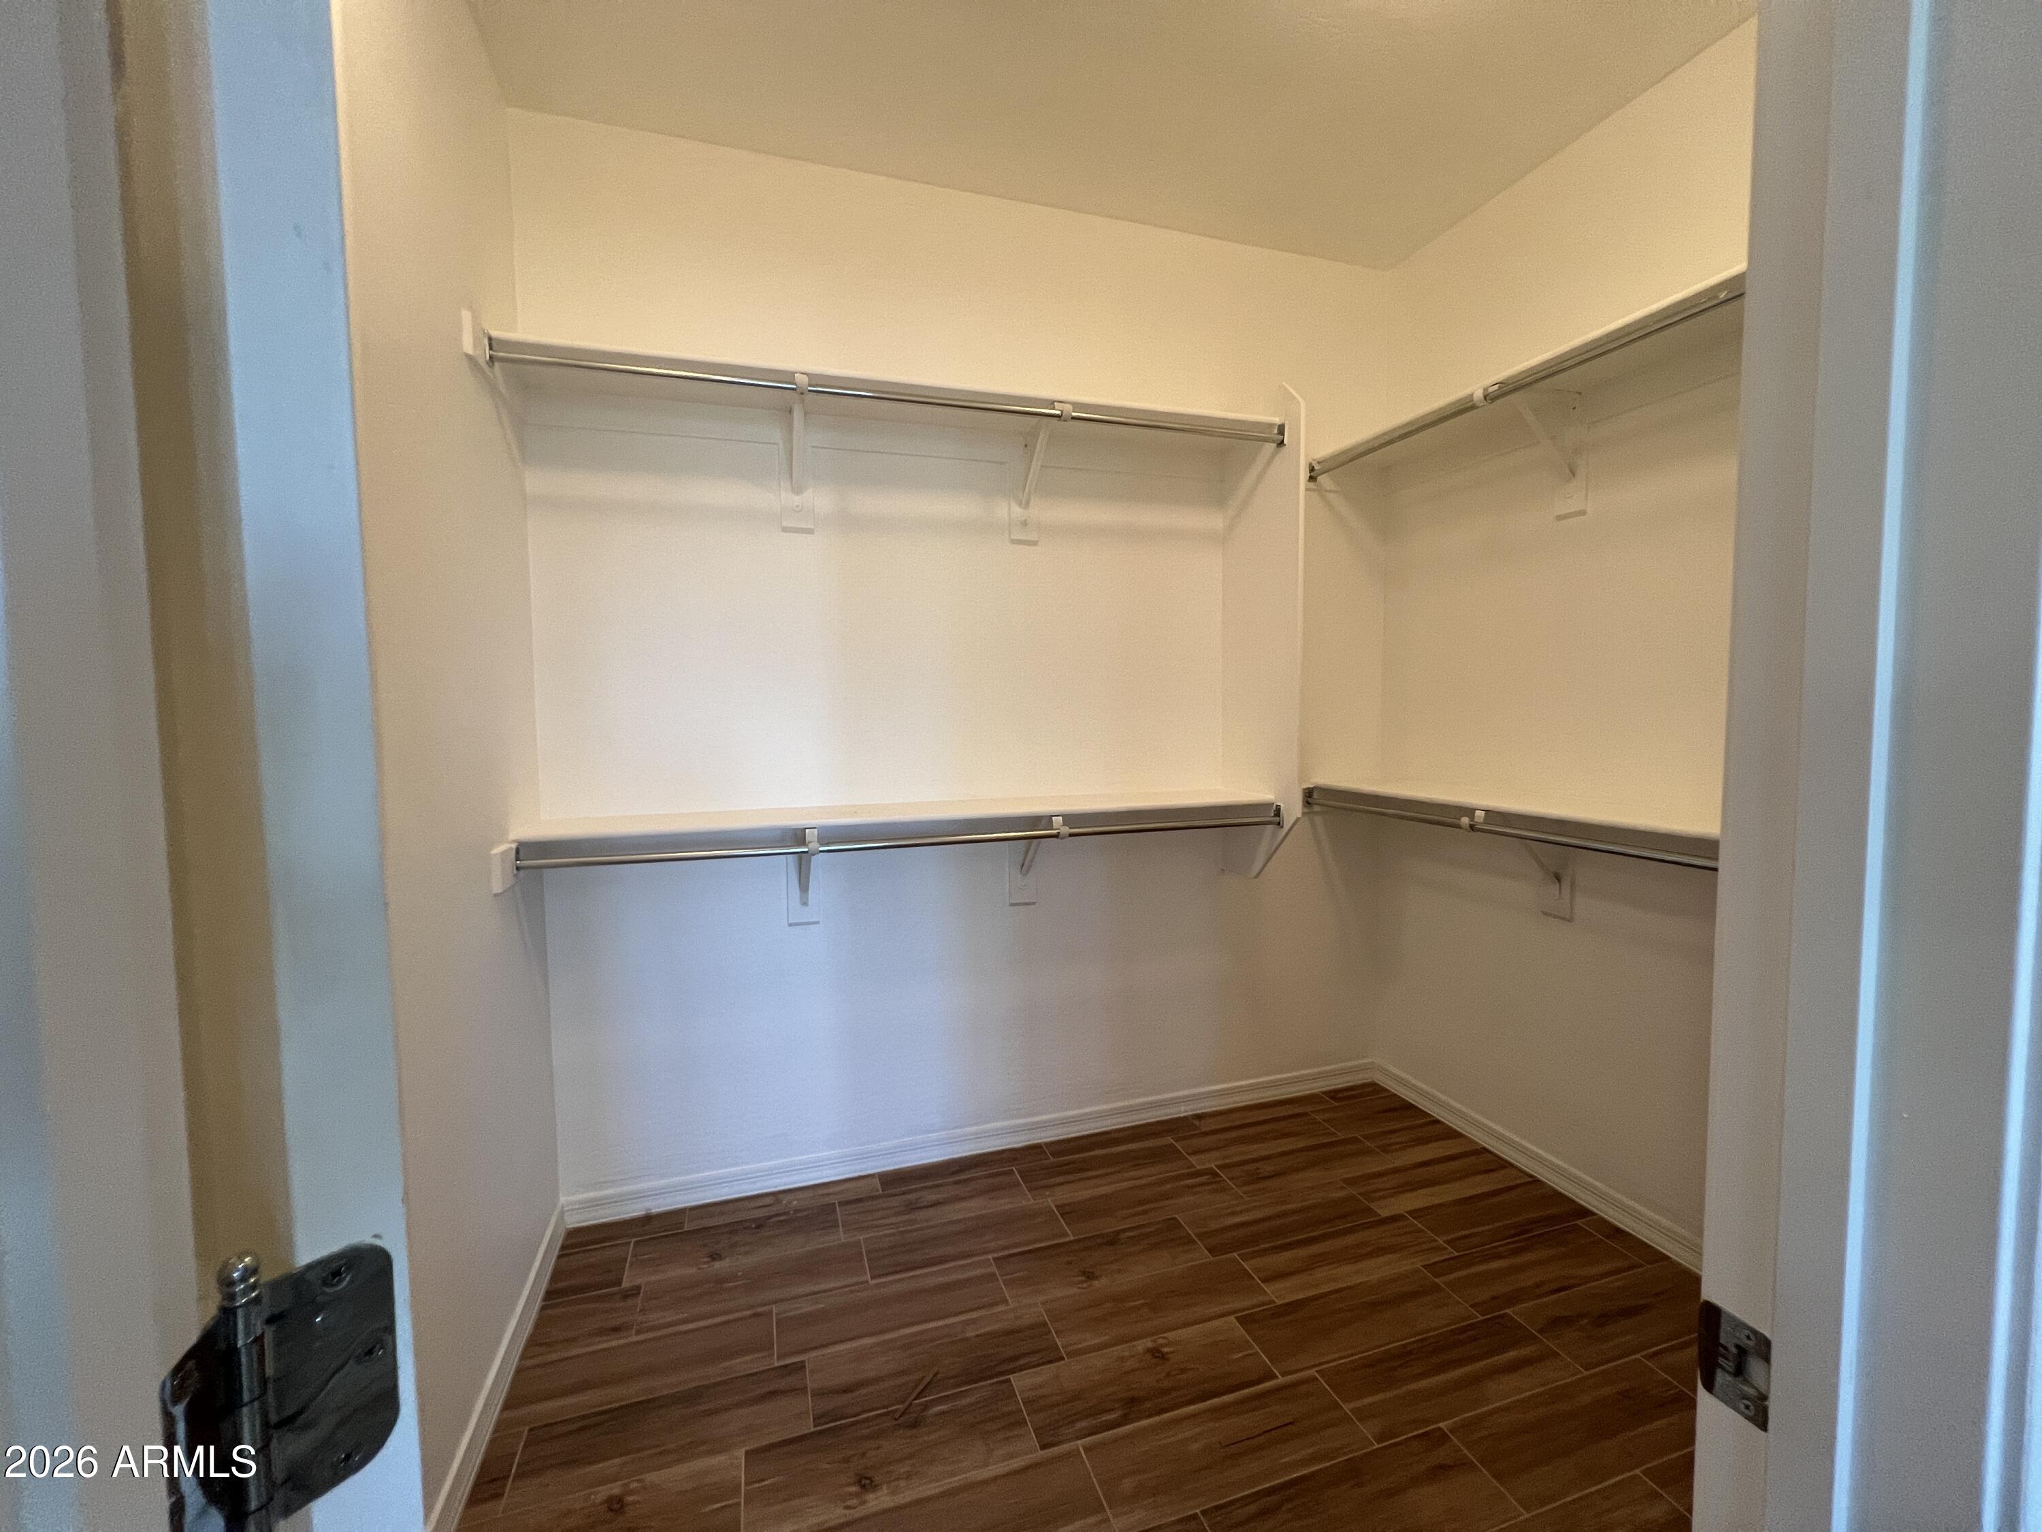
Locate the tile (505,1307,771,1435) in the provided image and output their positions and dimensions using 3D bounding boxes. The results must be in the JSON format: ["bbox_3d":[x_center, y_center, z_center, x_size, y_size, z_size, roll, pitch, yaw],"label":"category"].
[{"bbox_3d":[-0.783,1.254,1.600,0.510,0.010,0.173,-2,3,-17],"label":"tile"}]

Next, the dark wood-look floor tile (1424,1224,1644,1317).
[{"bbox_3d":[1.239,1.214,1.852,0.510,0.010,0.173,-2,3,-17],"label":"dark wood-look floor tile"}]

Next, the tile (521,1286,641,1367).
[{"bbox_3d":[-0.949,1.210,1.667,0.216,0.010,0.166,-2,4,-17],"label":"tile"}]

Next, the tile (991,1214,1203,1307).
[{"bbox_3d":[0.195,1.187,1.841,0.495,0.010,0.166,-2,3,-17],"label":"tile"}]

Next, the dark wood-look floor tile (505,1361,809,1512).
[{"bbox_3d":[-0.644,1.222,1.407,0.492,0.010,0.166,-2,4,-17],"label":"dark wood-look floor tile"}]

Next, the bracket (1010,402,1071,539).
[{"bbox_3d":[0.052,-0.779,2.076,0.085,0.287,0.330,-2,4,-17],"label":"bracket"}]

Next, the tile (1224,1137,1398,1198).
[{"bbox_3d":[0.820,1.158,2.208,0.495,0.010,0.166,-2,3,-17],"label":"tile"}]

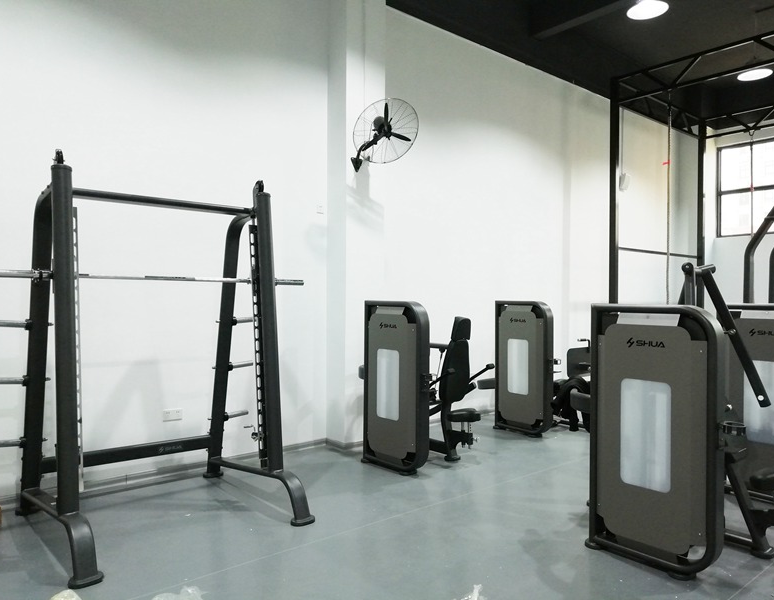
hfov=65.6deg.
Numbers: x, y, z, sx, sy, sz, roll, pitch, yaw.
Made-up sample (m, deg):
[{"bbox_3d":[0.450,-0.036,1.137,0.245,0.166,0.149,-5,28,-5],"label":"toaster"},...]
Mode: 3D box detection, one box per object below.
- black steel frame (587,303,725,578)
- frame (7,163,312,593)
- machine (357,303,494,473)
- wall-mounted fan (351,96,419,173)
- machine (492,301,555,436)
[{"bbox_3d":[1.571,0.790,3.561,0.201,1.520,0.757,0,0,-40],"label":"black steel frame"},{"bbox_3d":[-1.573,0.297,4.252,1.568,2.464,1.576,0,0,-40],"label":"frame"},{"bbox_3d":[0.430,0.777,5.775,1.159,1.526,0.881,0,0,-40],"label":"machine"},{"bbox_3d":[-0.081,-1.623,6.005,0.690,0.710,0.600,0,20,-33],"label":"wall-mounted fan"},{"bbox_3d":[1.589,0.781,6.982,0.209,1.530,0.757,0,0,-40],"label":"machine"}]

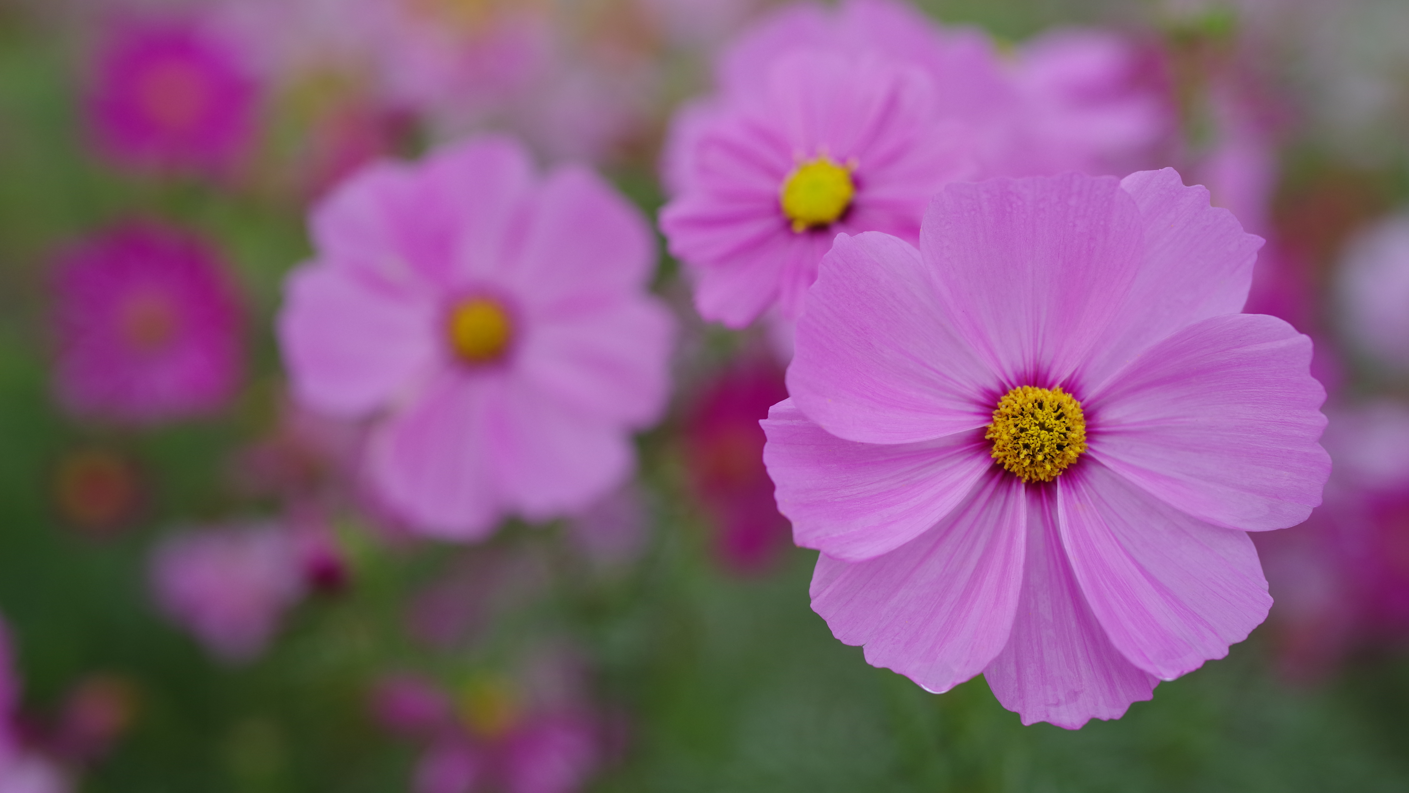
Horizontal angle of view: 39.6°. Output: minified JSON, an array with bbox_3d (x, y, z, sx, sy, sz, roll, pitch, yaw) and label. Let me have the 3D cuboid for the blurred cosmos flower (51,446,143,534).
[{"bbox_3d":[-0.245,0.038,0.790,0.034,0.034,0.023,-2,-6,-8],"label":"blurred cosmos flower"}]

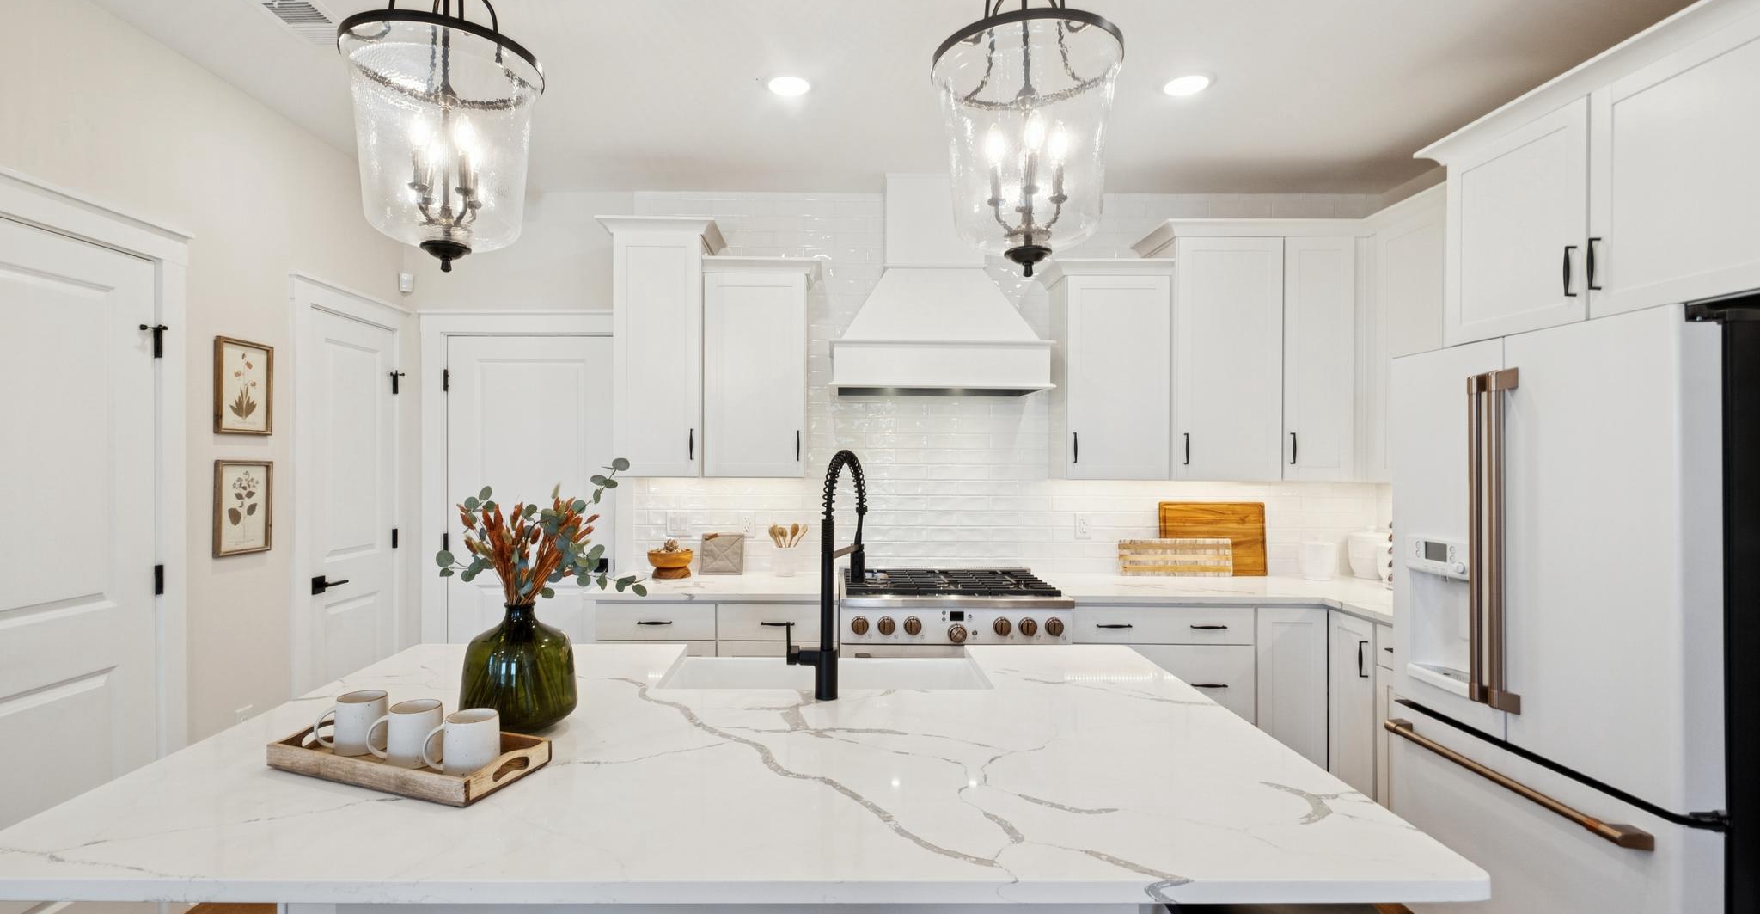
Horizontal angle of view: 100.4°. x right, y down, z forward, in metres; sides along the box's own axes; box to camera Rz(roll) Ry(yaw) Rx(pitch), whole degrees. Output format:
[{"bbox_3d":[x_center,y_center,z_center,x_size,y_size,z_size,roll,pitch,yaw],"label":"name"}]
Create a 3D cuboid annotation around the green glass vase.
[{"bbox_3d":[-0.748,0.426,1.522,0.239,0.238,0.239,0,0,0],"label":"green glass vase"}]

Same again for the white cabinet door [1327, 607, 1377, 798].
[{"bbox_3d":[1.820,0.985,2.827,0.025,0.746,0.249,0,0,-3],"label":"white cabinet door"}]

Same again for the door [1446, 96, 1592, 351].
[{"bbox_3d":[1.904,-0.670,2.213,0.025,0.604,0.457,0,0,-3],"label":"door"}]

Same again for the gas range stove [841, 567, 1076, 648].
[{"bbox_3d":[0.299,0.992,3.193,0.912,0.937,0.690,0,0,-1],"label":"gas range stove"}]

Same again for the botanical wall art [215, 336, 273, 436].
[{"bbox_3d":[-2.200,-0.239,2.548,0.025,0.330,0.244,0,0,-3],"label":"botanical wall art"}]

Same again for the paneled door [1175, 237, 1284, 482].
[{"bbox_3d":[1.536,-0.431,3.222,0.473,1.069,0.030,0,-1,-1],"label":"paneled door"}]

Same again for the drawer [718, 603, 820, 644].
[{"bbox_3d":[-0.416,0.667,2.969,0.475,0.147,0.030,0,0,-1],"label":"drawer"}]

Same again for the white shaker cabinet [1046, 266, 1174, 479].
[{"bbox_3d":[1.057,-0.369,3.390,0.469,0.939,0.345,0,0,-1],"label":"white shaker cabinet"}]

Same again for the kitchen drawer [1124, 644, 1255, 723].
[{"bbox_3d":[1.135,0.914,2.969,0.746,0.296,0.030,0,0,-1],"label":"kitchen drawer"}]

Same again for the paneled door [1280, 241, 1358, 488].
[{"bbox_3d":[1.936,-0.431,3.238,0.306,1.076,0.025,0,0,-1],"label":"paneled door"}]

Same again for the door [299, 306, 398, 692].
[{"bbox_3d":[-2.297,0.420,3.180,0.045,2.034,0.540,0,0,-1],"label":"door"}]

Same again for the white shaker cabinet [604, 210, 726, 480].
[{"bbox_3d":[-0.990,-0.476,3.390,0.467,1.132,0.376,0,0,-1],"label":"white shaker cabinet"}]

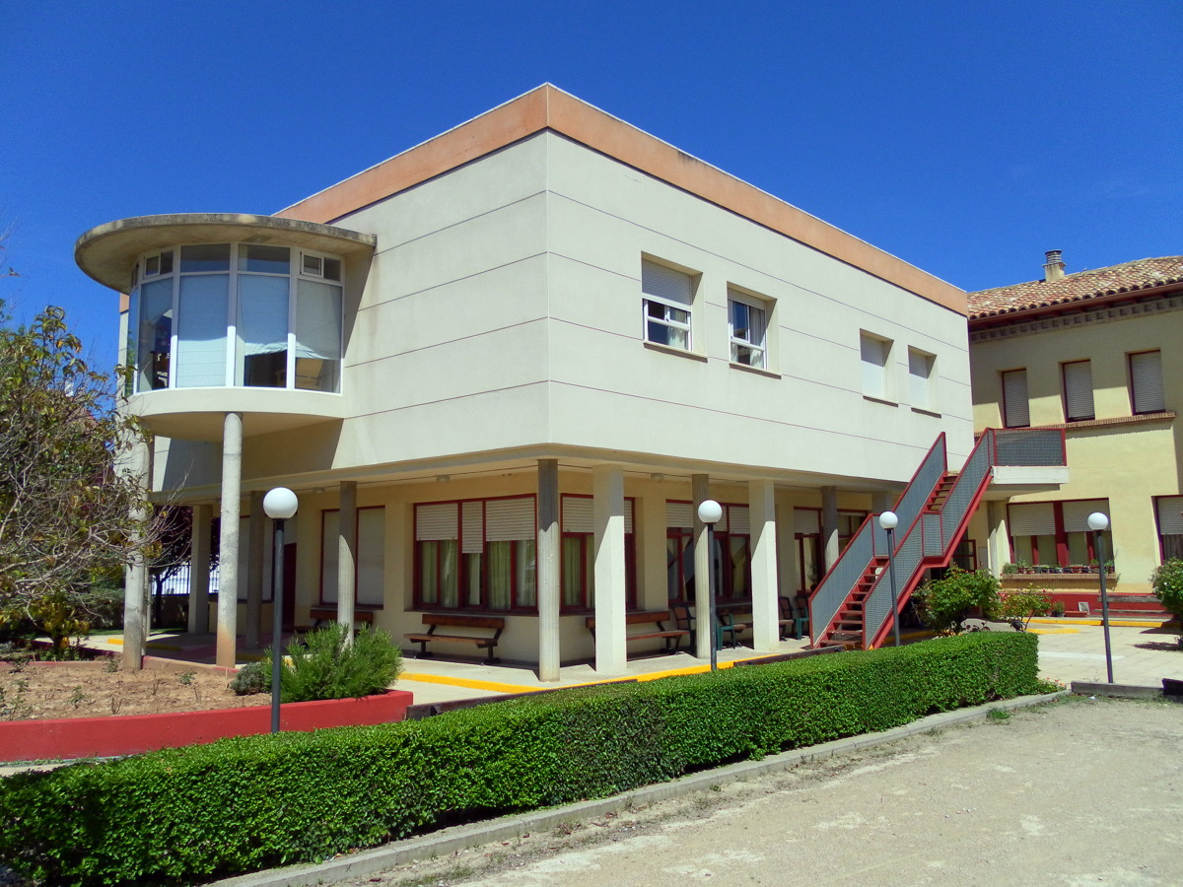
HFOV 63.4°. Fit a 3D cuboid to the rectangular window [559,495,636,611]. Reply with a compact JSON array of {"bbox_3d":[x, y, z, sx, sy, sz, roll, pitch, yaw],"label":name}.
[{"bbox_3d":[0.118,1.849,16.129,0.120,1.928,1.872,-7,-9,42],"label":"rectangular window"}]

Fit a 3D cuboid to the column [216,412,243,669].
[{"bbox_3d":[-6.017,1.597,15.965,0.313,4.261,0.313,-7,-9,42],"label":"column"}]

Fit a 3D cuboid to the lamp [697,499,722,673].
[{"bbox_3d":[1.321,1.905,10.670,0.270,2.520,0.270,-1,-7,7],"label":"lamp"}]

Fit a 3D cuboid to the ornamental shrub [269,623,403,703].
[{"bbox_3d":[-2.994,2.533,11.200,1.480,0.840,1.300,1,-7,-14],"label":"ornamental shrub"}]

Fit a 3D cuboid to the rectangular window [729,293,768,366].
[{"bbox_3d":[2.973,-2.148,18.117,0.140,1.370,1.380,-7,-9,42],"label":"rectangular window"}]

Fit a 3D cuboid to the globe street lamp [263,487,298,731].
[{"bbox_3d":[-2.533,1.609,7.708,0.270,2.500,0.270,2,-7,-18],"label":"globe street lamp"}]

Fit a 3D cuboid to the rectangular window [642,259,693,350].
[{"bbox_3d":[1.167,-2.172,15.365,0.120,1.378,1.515,-7,-9,42],"label":"rectangular window"}]

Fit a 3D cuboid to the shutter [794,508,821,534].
[{"bbox_3d":[4.745,1.744,21.221,0.080,0.520,1.170,-7,-9,42],"label":"shutter"}]

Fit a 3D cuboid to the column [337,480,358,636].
[{"bbox_3d":[-4.264,2.202,16.776,0.283,3.081,0.283,-7,-9,42],"label":"column"}]

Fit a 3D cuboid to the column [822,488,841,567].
[{"bbox_3d":[5.033,2.477,19.975,0.288,3.191,0.288,-7,-9,42],"label":"column"}]

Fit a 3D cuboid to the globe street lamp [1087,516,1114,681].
[{"bbox_3d":[7.529,2.261,14.044,0.270,2.490,0.270,-4,-8,28],"label":"globe street lamp"}]

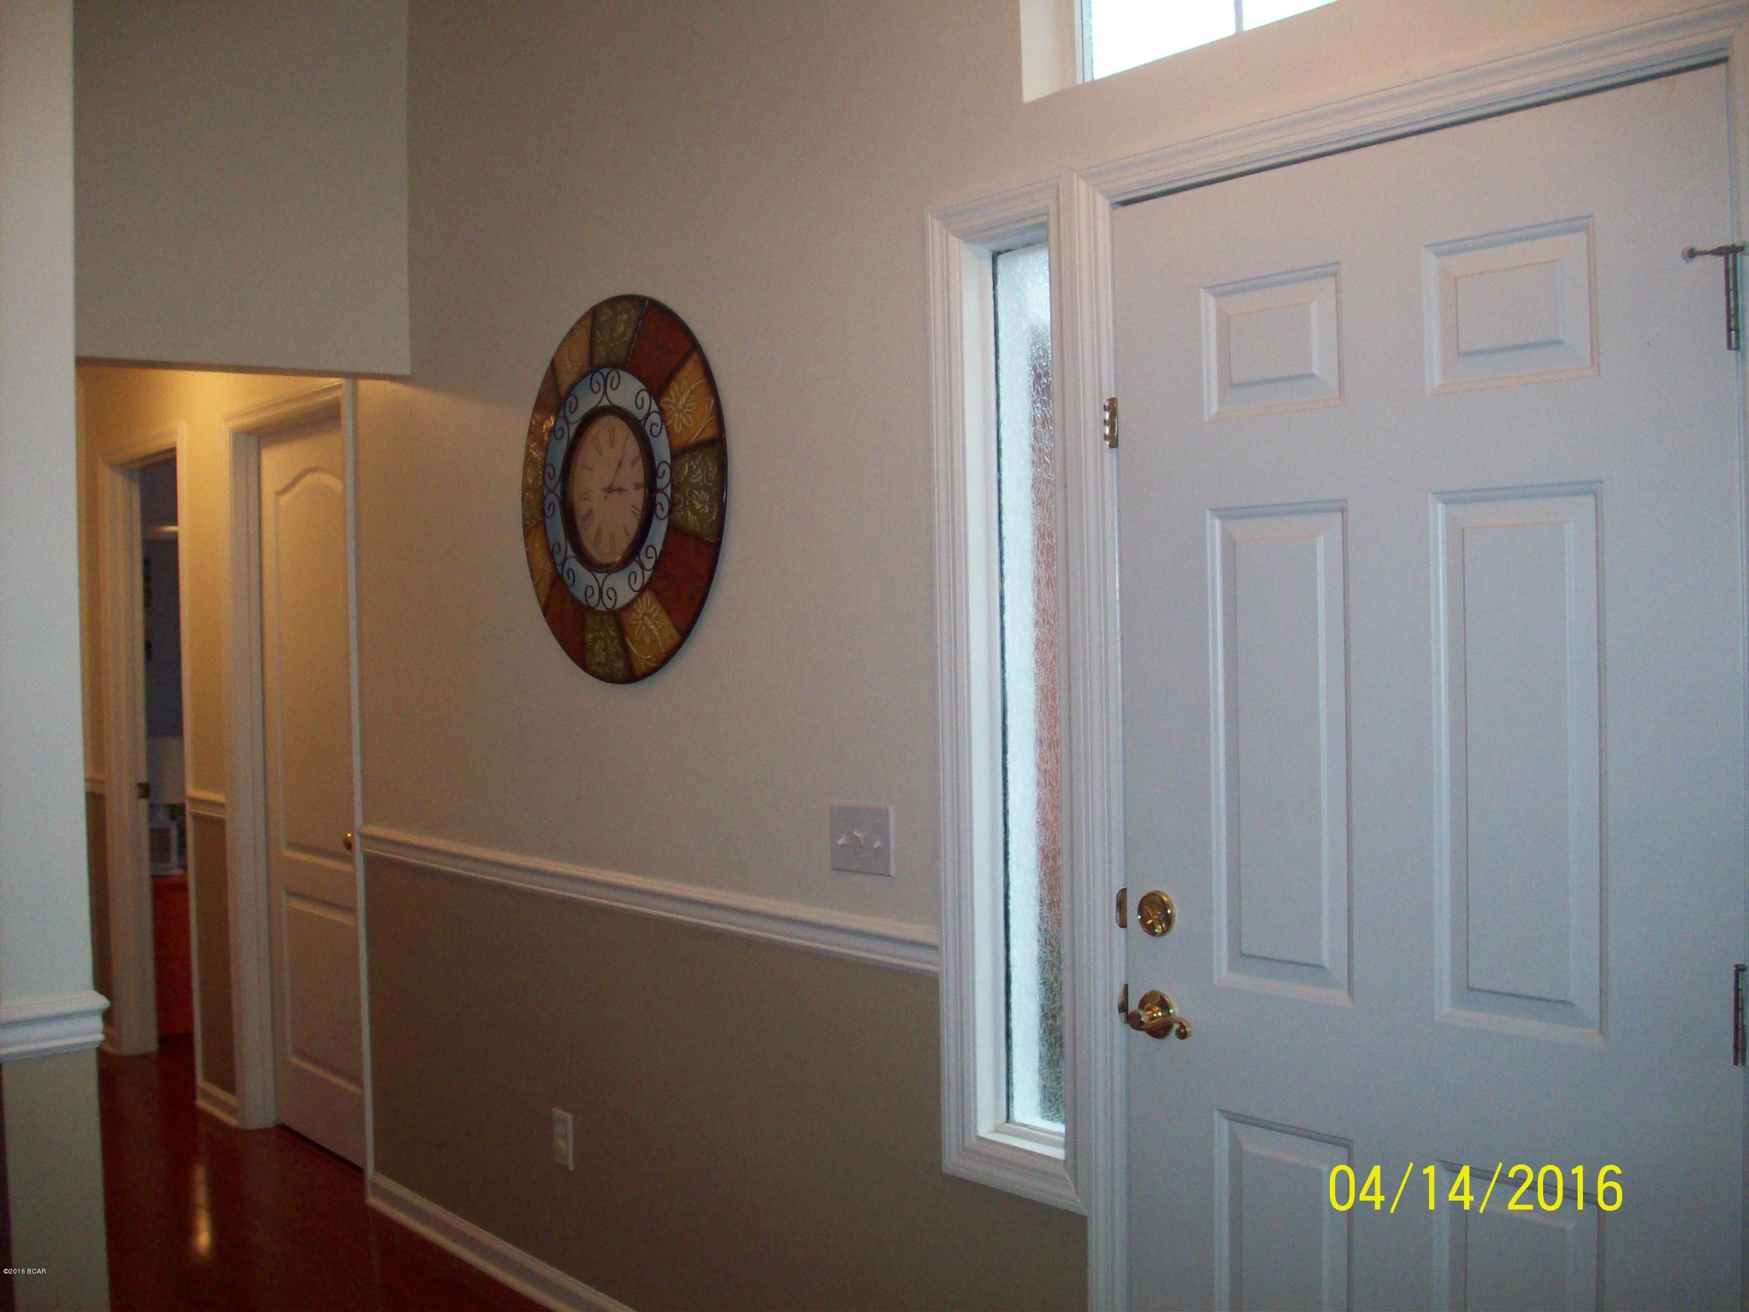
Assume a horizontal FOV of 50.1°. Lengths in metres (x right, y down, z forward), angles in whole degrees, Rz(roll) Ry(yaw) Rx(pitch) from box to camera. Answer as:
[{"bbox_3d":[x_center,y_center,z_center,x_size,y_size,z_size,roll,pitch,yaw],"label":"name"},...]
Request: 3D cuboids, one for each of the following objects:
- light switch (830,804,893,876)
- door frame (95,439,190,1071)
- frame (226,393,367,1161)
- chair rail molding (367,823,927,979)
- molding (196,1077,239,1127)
[{"bbox_3d":[-0.027,0.310,3.159,0.012,0.115,0.165,-2,2,-39],"label":"light switch"},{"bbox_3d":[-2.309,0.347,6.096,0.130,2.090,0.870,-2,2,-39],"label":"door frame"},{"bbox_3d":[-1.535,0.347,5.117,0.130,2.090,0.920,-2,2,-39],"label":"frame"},{"bbox_3d":[-0.601,0.470,3.874,0.025,0.072,2.200,-2,2,-39],"label":"chair rail molding"},{"bbox_3d":[-1.977,1.352,5.632,0.020,0.086,0.370,-2,2,-39],"label":"molding"}]

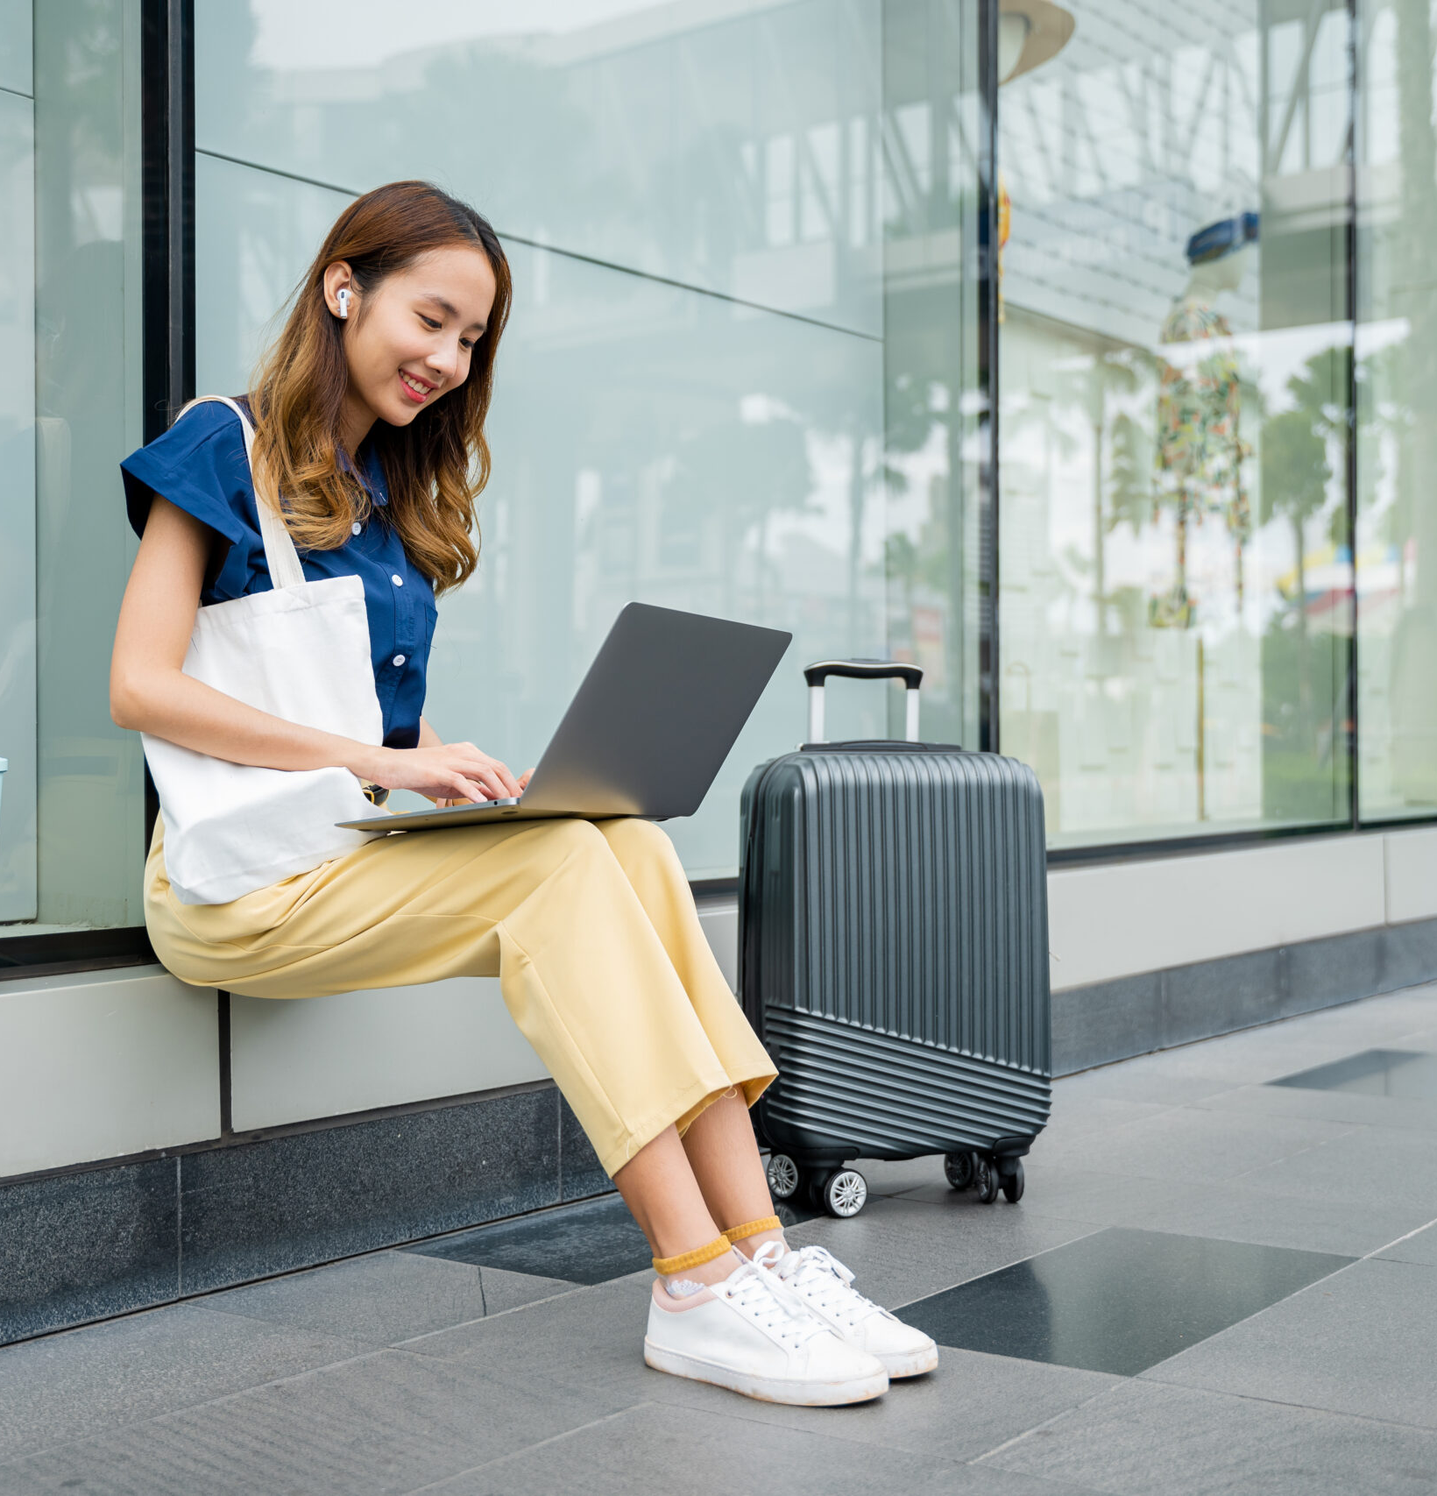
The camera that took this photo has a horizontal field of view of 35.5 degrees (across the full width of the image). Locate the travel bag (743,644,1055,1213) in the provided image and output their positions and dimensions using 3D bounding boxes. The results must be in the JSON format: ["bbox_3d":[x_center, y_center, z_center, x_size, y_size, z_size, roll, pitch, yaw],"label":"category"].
[{"bbox_3d":[0.213,0.222,2.765,0.330,0.665,0.220,0,0,-17],"label":"travel bag"}]

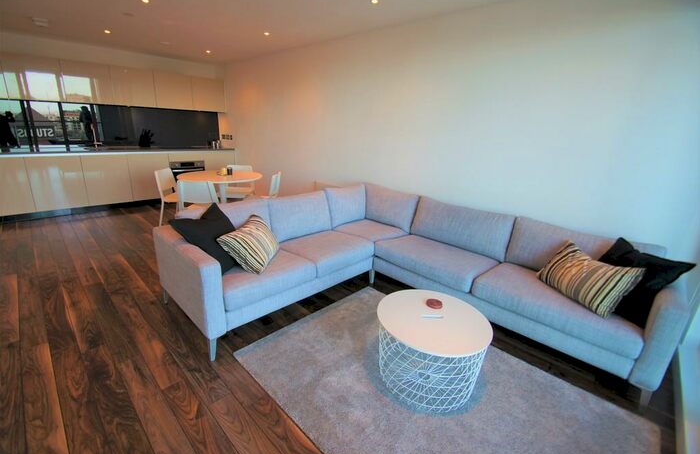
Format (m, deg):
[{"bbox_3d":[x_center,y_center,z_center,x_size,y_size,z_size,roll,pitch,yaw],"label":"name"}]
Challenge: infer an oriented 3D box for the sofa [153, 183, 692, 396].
[{"bbox_3d":[0.406,0.388,2.209,2.970,0.790,2.490,19,24,39],"label":"sofa"}]

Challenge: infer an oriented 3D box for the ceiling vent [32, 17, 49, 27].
[{"bbox_3d":[-3.700,-2.454,3.493,0.278,0.033,0.131,19,23,39],"label":"ceiling vent"}]

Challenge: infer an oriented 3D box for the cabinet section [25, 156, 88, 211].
[{"bbox_3d":[-4.280,-0.685,4.262,0.580,0.733,0.600,20,24,39],"label":"cabinet section"}]

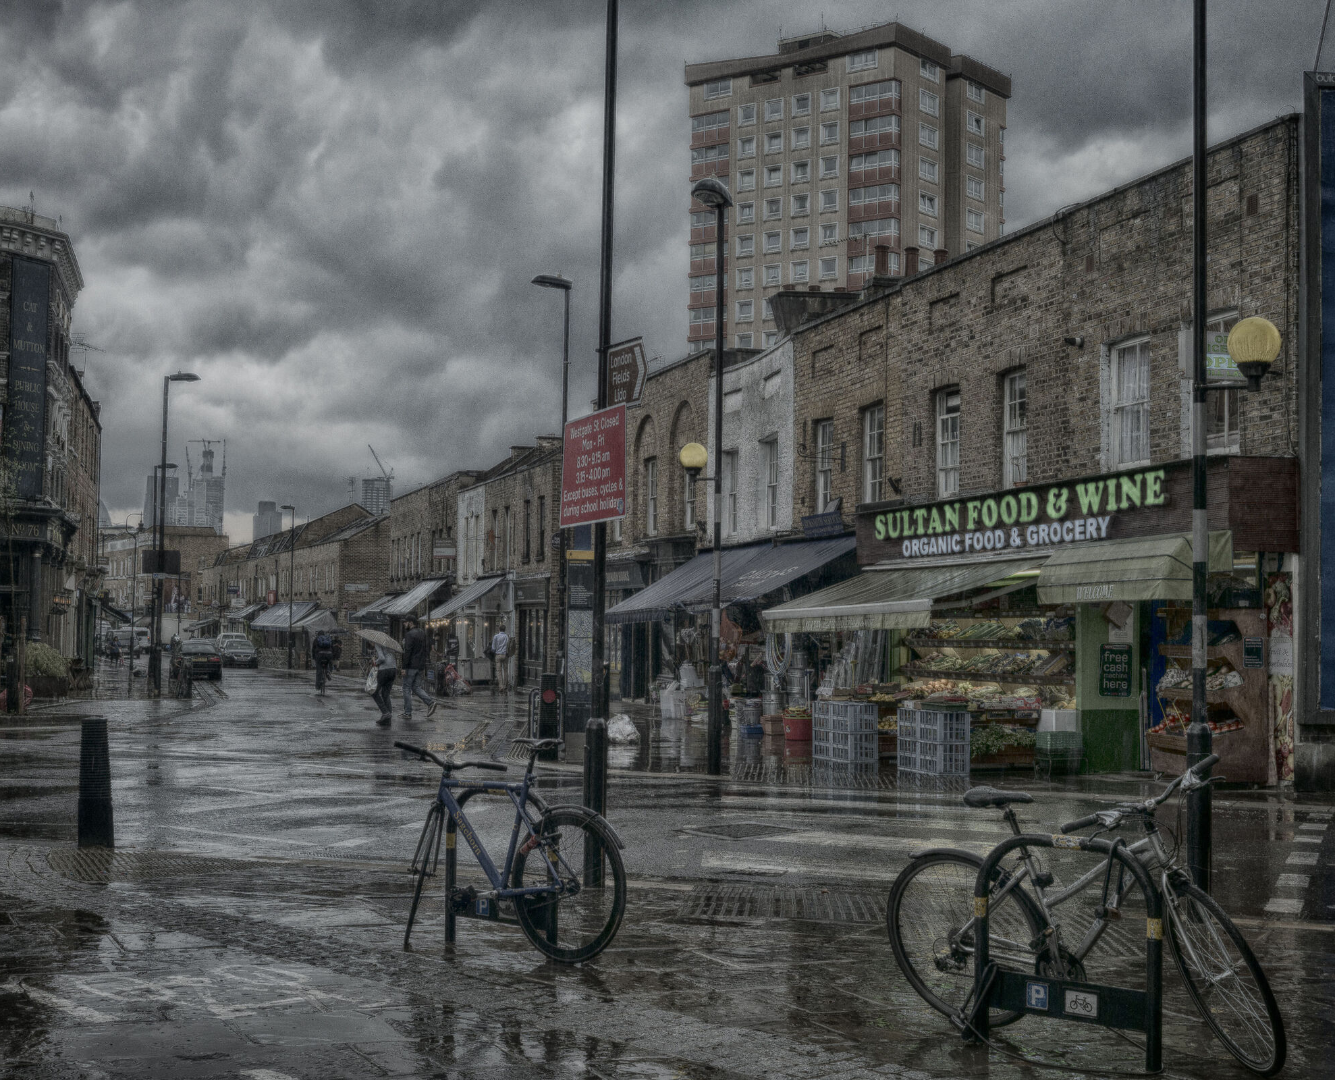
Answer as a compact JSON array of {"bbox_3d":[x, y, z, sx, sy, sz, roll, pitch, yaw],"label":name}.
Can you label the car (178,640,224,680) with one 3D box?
[{"bbox_3d":[-16.947,4.336,66.971,1.740,1.420,4.400,2,-3,-14],"label":"car"}]

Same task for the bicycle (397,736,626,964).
[{"bbox_3d":[-0.800,1.435,8.683,1.610,1.000,0.530,-1,-4,37],"label":"bicycle"}]

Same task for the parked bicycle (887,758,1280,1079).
[{"bbox_3d":[1.524,1.320,6.740,1.710,1.090,0.530,-2,-4,39],"label":"parked bicycle"}]

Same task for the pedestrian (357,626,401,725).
[{"bbox_3d":[-5.039,2.378,32.347,0.850,1.720,0.850,1,-3,0],"label":"pedestrian"}]

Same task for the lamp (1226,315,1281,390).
[{"bbox_3d":[3.168,-1.004,9.950,0.295,0.410,0.295,1,-3,0],"label":"lamp"}]

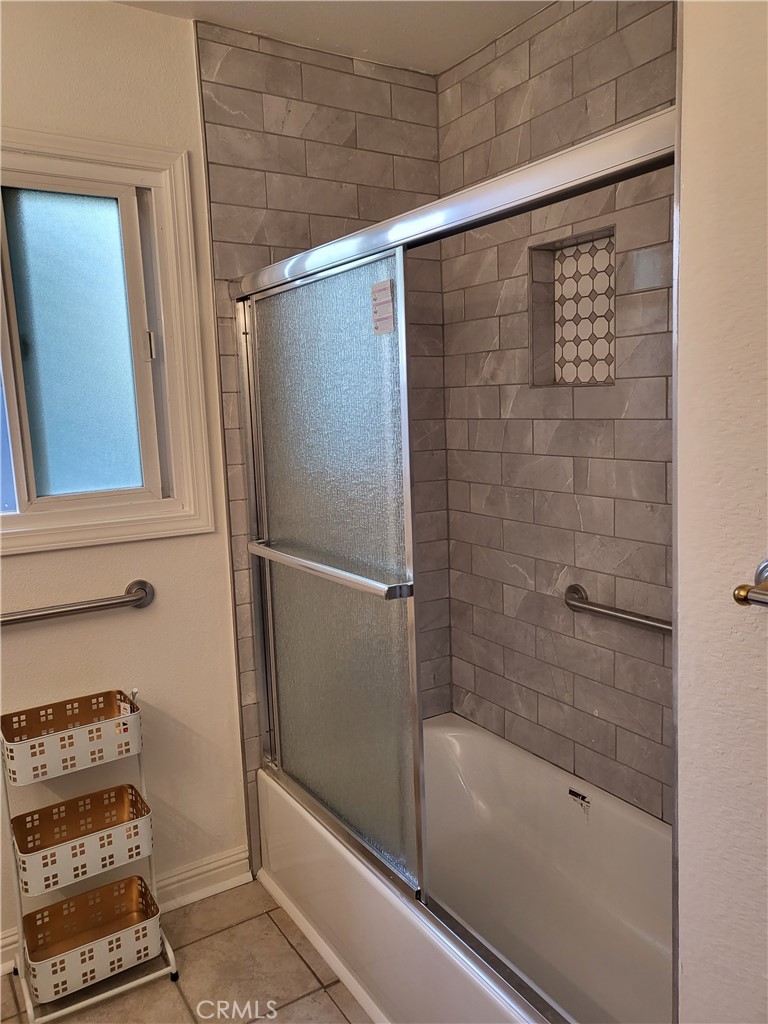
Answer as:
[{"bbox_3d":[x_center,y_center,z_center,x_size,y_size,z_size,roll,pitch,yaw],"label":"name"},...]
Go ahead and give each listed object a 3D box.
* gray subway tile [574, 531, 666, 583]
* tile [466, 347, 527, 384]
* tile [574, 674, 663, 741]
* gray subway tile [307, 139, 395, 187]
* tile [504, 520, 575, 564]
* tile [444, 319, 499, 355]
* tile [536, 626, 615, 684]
[{"bbox_3d":[0.618,0.119,2.028,0.010,0.100,0.301,-7,9,-31],"label":"gray subway tile"},{"bbox_3d":[0.350,-0.440,2.362,0.010,0.100,0.285,-7,9,-32],"label":"tile"},{"bbox_3d":[0.645,0.536,2.126,0.009,0.101,0.304,-7,9,-32],"label":"tile"},{"bbox_3d":[-0.101,-1.058,2.353,0.304,0.101,0.009,-7,9,-32],"label":"gray subway tile"},{"bbox_3d":[0.457,0.088,2.284,0.010,0.100,0.301,-7,9,-31],"label":"tile"},{"bbox_3d":[0.278,-0.551,2.439,0.009,0.101,0.275,-7,9,-32],"label":"tile"},{"bbox_3d":[0.545,0.409,2.205,0.009,0.101,0.299,-7,9,-32],"label":"tile"}]

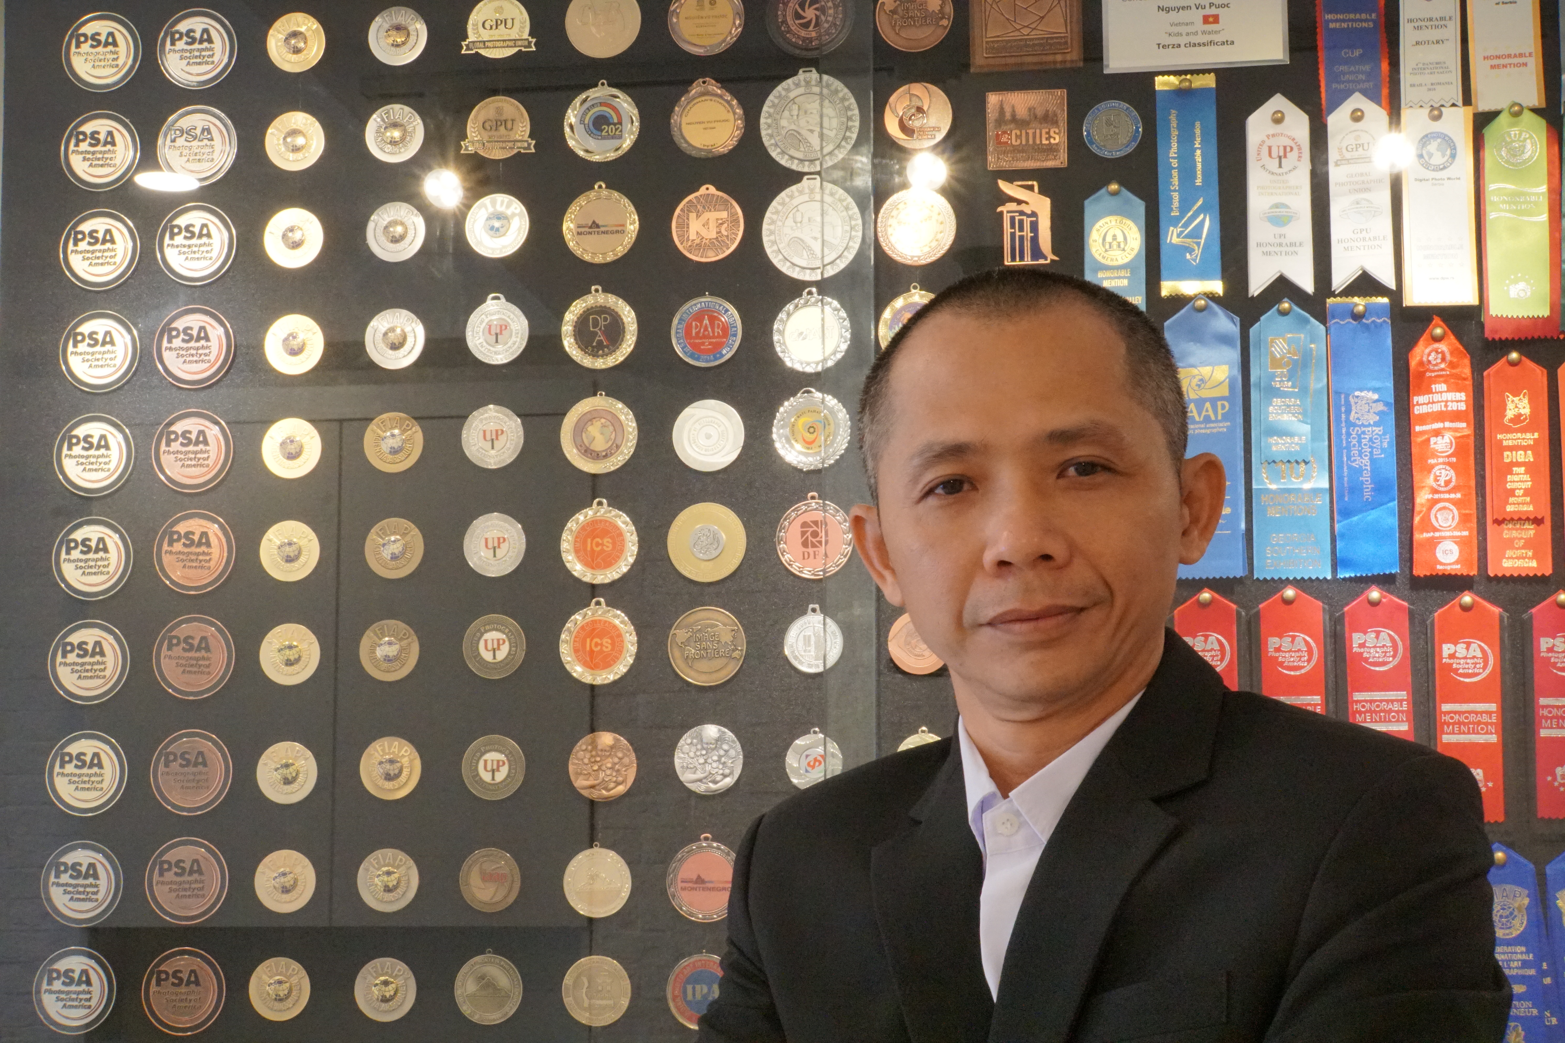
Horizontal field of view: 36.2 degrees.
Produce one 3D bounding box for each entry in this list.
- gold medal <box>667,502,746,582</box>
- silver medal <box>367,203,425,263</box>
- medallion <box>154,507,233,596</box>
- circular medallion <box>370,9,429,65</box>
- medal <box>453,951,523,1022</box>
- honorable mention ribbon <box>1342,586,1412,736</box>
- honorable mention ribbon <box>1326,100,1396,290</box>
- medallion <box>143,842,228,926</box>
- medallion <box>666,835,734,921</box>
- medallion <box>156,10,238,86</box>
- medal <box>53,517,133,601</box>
[{"bbox_3d":[-0.062,0.017,1.961,0.066,0.066,0.005,-1,-6,7],"label":"gold medal"},{"bbox_3d":[-0.323,-0.242,1.992,0.051,0.051,0.006,-1,-7,7],"label":"silver medal"},{"bbox_3d":[-0.488,0.026,1.982,0.070,0.070,0.007,-1,-7,7],"label":"medallion"},{"bbox_3d":[-0.328,-0.414,2.042,0.052,0.052,0.005,-1,-6,7],"label":"circular medallion"},{"bbox_3d":[-0.239,0.379,1.944,0.057,0.061,0.005,-1,-6,7],"label":"medal"},{"bbox_3d":[0.452,0.136,1.801,0.048,0.175,0.004,-1,-7,7],"label":"honorable mention ribbon"},{"bbox_3d":[0.461,-0.264,1.901,0.049,0.161,0.007,-1,-7,7],"label":"honorable mention ribbon"},{"bbox_3d":[-0.506,0.306,2.025,0.073,0.070,0.008,-1,-7,7],"label":"medallion"},{"bbox_3d":[-0.059,0.276,1.849,0.061,0.068,0.004,-1,-7,7],"label":"medallion"},{"bbox_3d":[-0.498,-0.402,2.031,0.070,0.070,0.007,-1,-7,7],"label":"medallion"},{"bbox_3d":[-0.575,0.031,1.991,0.070,0.070,0.007,-1,-7,7],"label":"medal"}]

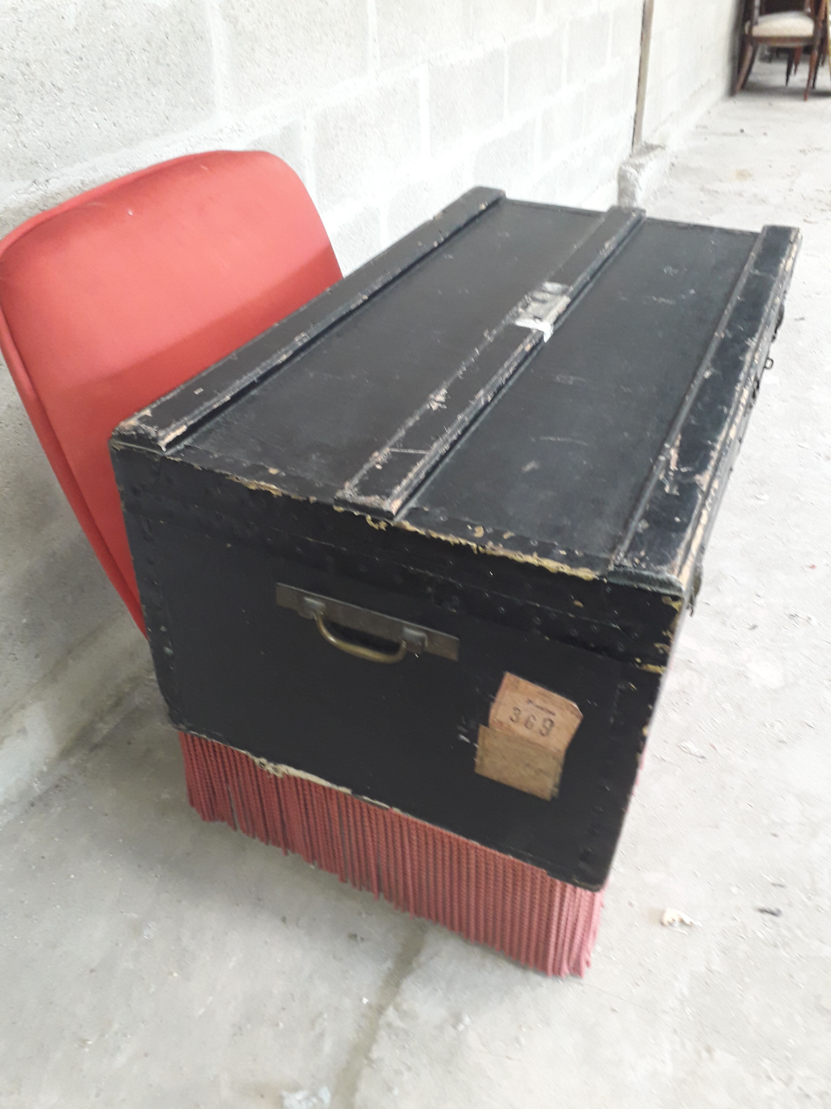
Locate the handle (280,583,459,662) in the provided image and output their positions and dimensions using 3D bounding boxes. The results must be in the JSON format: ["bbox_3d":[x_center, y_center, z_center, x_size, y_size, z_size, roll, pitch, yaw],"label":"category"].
[{"bbox_3d":[-0.050,0.072,0.753,0.179,0.043,0.024,15,38,19],"label":"handle"}]

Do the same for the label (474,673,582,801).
[{"bbox_3d":[0.094,0.160,0.749,0.085,0.136,0.004,15,38,19],"label":"label"}]

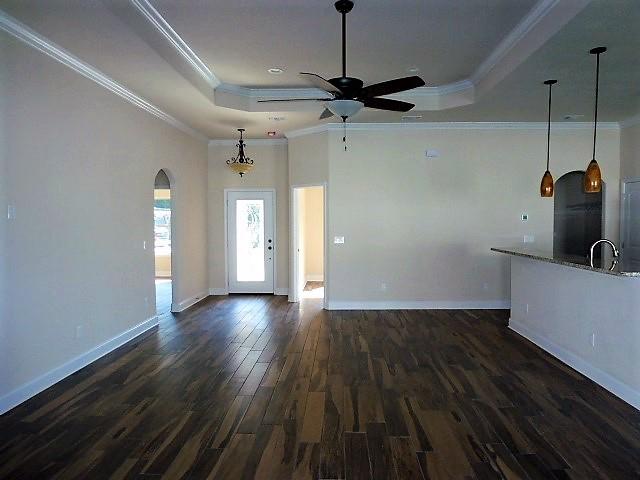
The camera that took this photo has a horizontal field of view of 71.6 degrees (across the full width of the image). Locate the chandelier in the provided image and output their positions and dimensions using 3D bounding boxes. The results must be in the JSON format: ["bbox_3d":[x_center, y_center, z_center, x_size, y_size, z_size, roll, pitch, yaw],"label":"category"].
[{"bbox_3d":[-1.366,-1.500,7.718,0.500,0.811,0.500,0,3,1],"label":"chandelier"}]

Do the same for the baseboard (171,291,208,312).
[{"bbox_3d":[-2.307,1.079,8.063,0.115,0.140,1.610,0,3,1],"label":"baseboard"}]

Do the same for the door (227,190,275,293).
[{"bbox_3d":[-1.368,0.071,8.818,0.927,2.050,0.060,0,3,1],"label":"door"}]

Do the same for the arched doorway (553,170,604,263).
[{"bbox_3d":[4.254,0.029,7.366,0.820,2.320,0.140,0,3,1],"label":"arched doorway"}]

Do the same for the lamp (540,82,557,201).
[{"bbox_3d":[2.568,-1.122,4.973,0.152,1.287,0.152,0,3,1],"label":"lamp"}]

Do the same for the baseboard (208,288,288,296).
[{"bbox_3d":[-1.397,1.043,8.832,1.610,0.137,0.030,0,3,1],"label":"baseboard"}]

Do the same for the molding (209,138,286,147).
[{"bbox_3d":[-1.395,-1.888,8.651,1.610,0.130,0.100,0,3,1],"label":"molding"}]

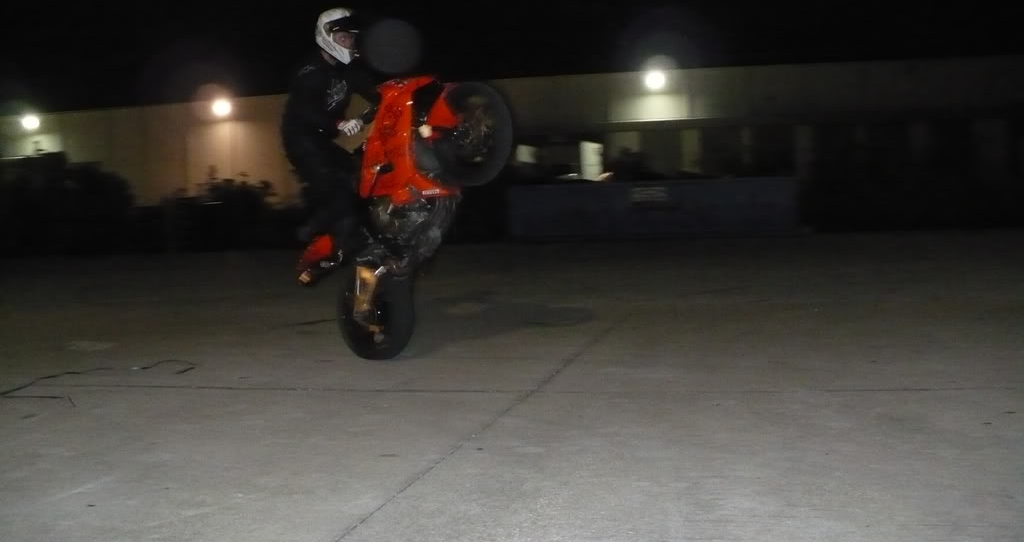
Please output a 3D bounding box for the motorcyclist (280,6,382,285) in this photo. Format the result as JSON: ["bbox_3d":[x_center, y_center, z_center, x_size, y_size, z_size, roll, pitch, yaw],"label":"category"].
[{"bbox_3d":[-1.058,-0.824,7.016,0.800,1.710,0.600,0,3,42],"label":"motorcyclist"}]

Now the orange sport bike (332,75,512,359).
[{"bbox_3d":[-0.709,-0.416,6.746,0.700,2.020,1.130,-7,45,-49],"label":"orange sport bike"}]

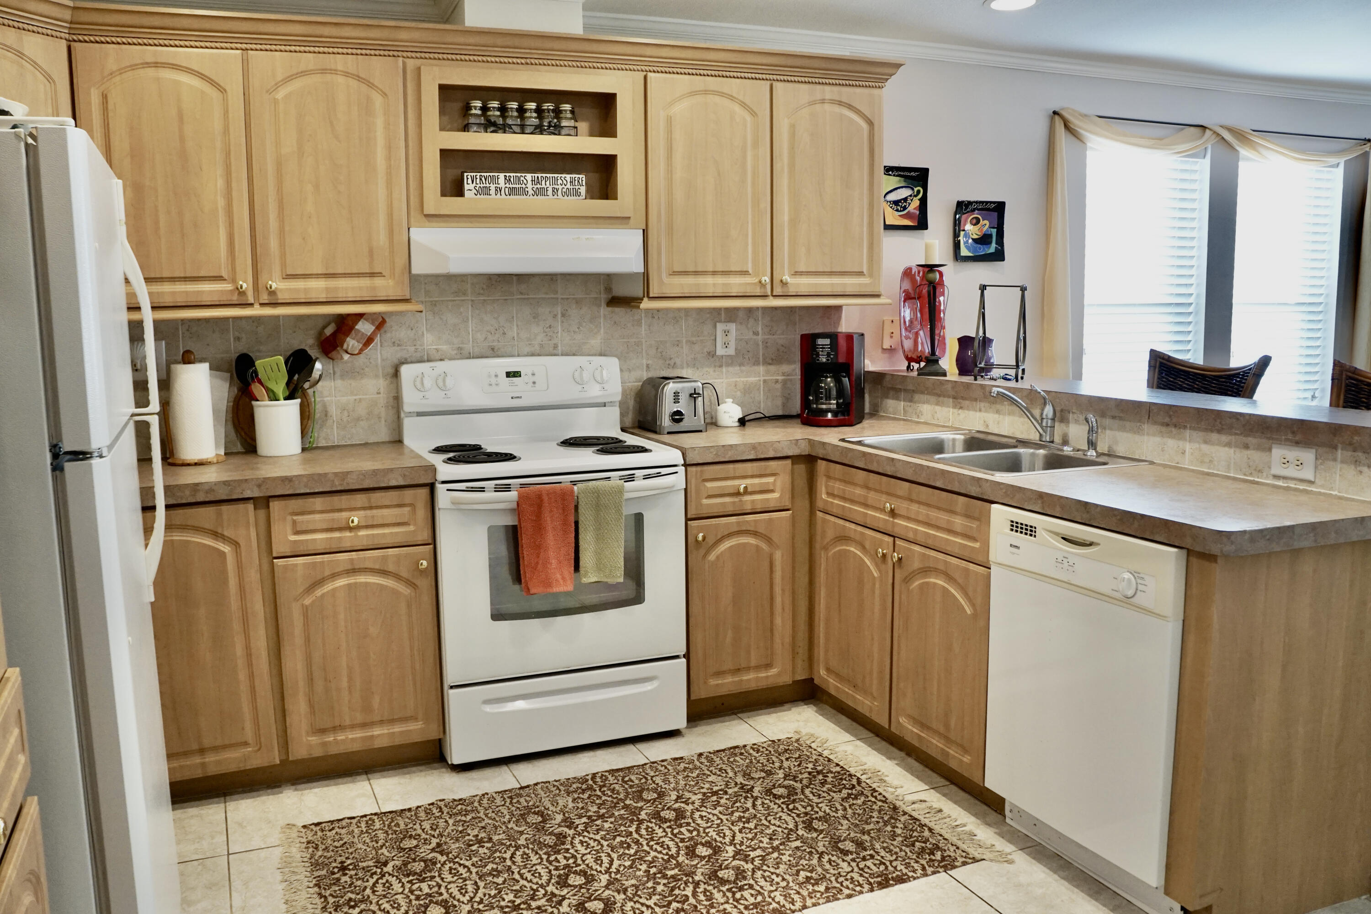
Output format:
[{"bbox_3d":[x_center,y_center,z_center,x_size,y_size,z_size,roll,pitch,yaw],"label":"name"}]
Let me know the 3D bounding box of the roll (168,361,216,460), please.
[{"bbox_3d":[-1.453,-0.136,3.140,0.120,0.280,0.120,-4,8,-23],"label":"roll"}]

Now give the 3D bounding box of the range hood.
[{"bbox_3d":[-0.518,-0.654,3.435,0.757,0.145,0.475,-4,8,-23],"label":"range hood"}]

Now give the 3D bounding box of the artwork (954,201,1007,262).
[{"bbox_3d":[1.213,-0.929,4.394,0.246,0.251,0.030,-4,9,-23],"label":"artwork"}]

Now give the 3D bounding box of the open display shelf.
[{"bbox_3d":[-0.532,-0.982,3.452,0.680,0.445,0.340,-4,8,-23],"label":"open display shelf"}]

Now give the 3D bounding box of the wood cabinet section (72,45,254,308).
[{"bbox_3d":[-1.495,-0.796,3.123,0.418,0.714,0.310,-4,8,-21],"label":"wood cabinet section"}]

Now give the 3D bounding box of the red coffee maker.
[{"bbox_3d":[0.555,-0.299,3.976,0.201,0.336,0.236,2,9,18],"label":"red coffee maker"}]

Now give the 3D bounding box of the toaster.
[{"bbox_3d":[-0.045,-0.193,3.821,0.173,0.186,0.261,-3,8,-14],"label":"toaster"}]

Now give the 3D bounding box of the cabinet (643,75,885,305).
[{"bbox_3d":[0.221,-0.924,3.798,0.934,0.758,0.337,-4,9,-23],"label":"cabinet"}]

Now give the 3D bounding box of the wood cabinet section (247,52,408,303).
[{"bbox_3d":[-1.093,-0.824,3.276,0.426,0.714,0.310,-4,8,-21],"label":"wood cabinet section"}]

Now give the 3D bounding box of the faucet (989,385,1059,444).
[{"bbox_3d":[1.016,-0.132,3.226,0.226,0.185,0.052,-4,9,-23],"label":"faucet"}]

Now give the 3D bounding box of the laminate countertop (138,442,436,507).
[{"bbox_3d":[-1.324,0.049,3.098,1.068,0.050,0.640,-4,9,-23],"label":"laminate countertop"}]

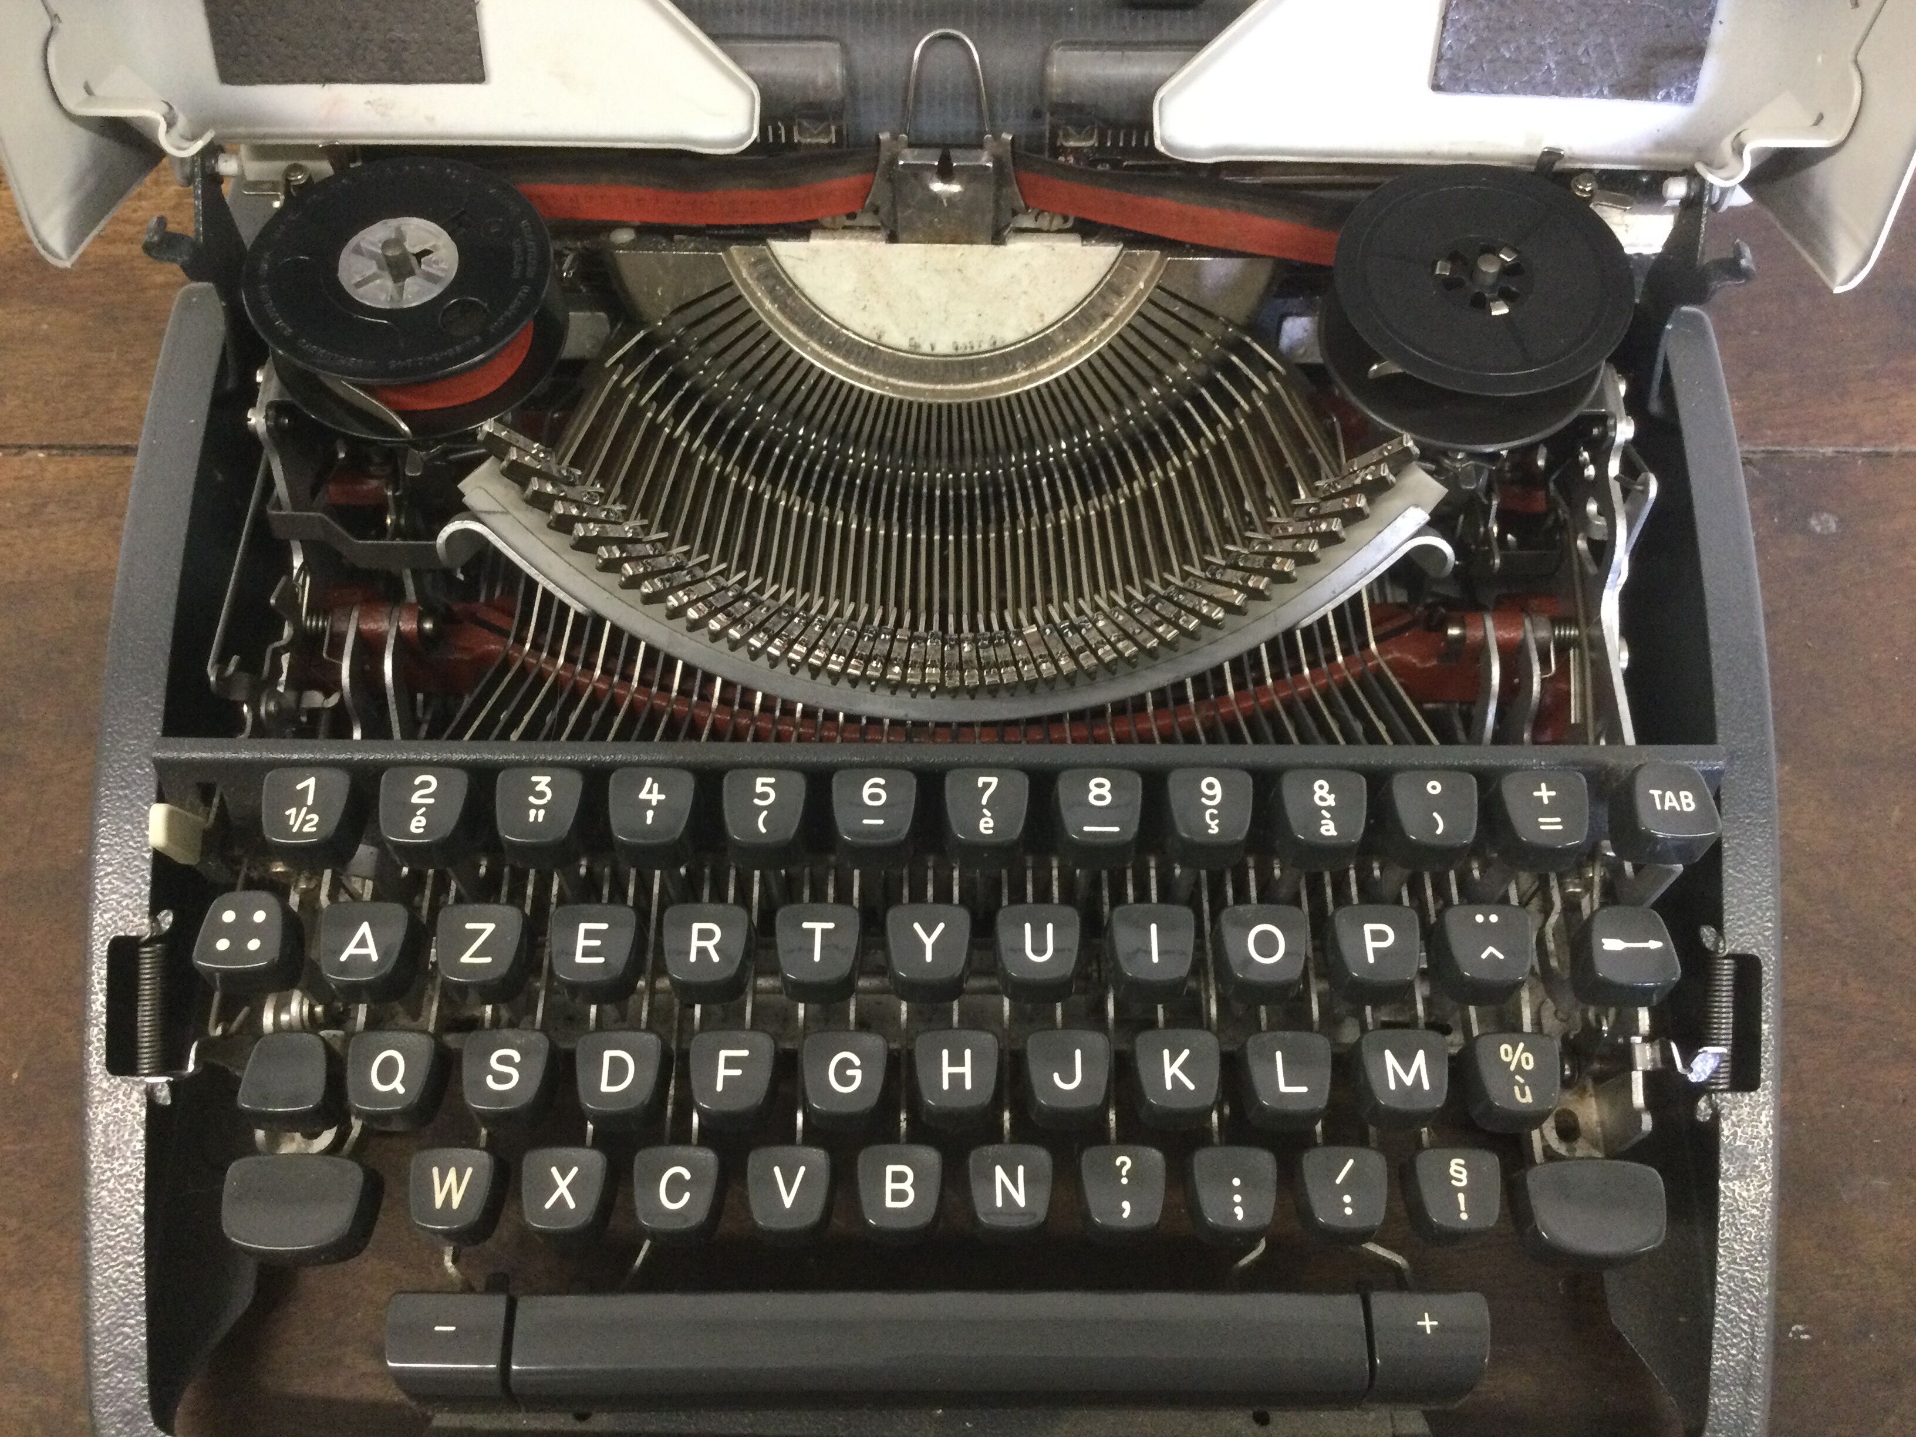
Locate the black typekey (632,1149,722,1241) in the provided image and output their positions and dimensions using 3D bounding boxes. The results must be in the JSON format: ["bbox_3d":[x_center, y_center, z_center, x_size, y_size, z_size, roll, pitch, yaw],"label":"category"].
[{"bbox_3d":[-0.049,0.082,0.295,0.015,0.009,0.015,0,62,-1],"label":"black typekey"}]

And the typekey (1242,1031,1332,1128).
[{"bbox_3d":[0.057,0.062,0.295,0.015,0.009,0.015,0,62,-1],"label":"typekey"}]

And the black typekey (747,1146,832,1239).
[{"bbox_3d":[-0.029,0.082,0.296,0.015,0.009,0.015,0,62,-1],"label":"black typekey"}]

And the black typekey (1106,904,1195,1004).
[{"bbox_3d":[0.033,0.040,0.295,0.014,0.010,0.014,0,62,-1],"label":"black typekey"}]

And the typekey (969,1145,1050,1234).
[{"bbox_3d":[0.009,0.082,0.295,0.014,0.011,0.014,0,62,0],"label":"typekey"}]

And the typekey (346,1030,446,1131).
[{"bbox_3d":[-0.096,0.062,0.294,0.014,0.011,0.014,0,62,0],"label":"typekey"}]

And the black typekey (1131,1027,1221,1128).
[{"bbox_3d":[0.038,0.063,0.298,0.015,0.010,0.015,1,62,-2],"label":"black typekey"}]

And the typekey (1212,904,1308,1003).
[{"bbox_3d":[0.052,0.040,0.294,0.015,0.009,0.014,0,61,0],"label":"typekey"}]

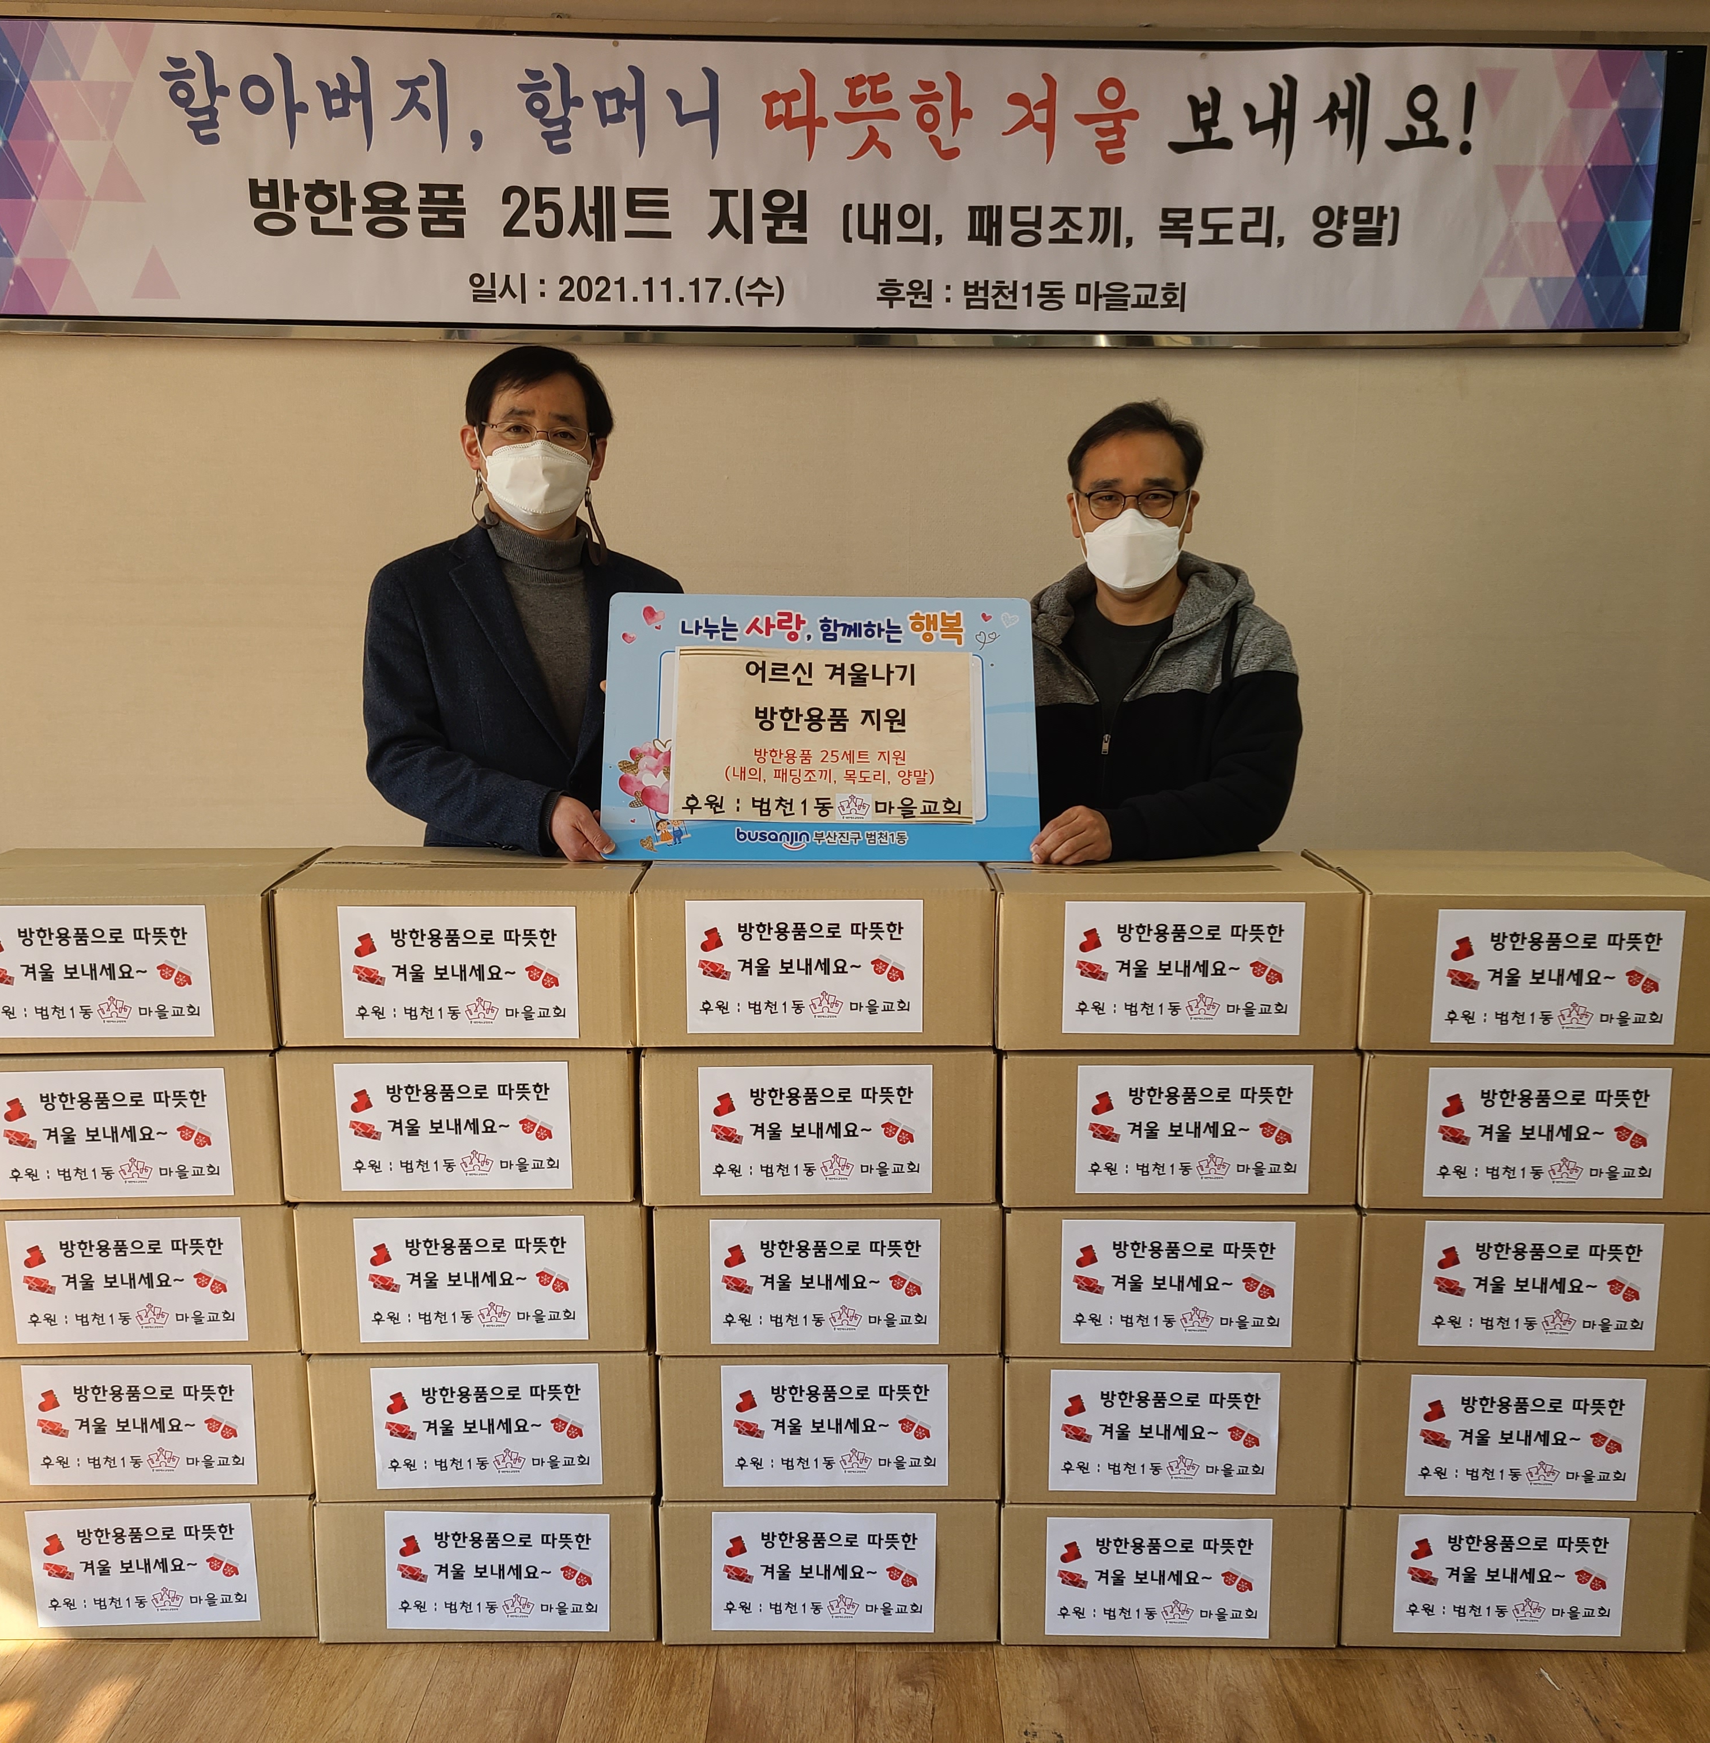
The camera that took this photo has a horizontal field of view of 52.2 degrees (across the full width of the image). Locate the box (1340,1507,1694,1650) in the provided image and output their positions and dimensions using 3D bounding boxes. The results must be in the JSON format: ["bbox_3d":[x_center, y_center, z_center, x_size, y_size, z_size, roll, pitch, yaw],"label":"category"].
[{"bbox_3d":[0.871,0.896,2.454,0.446,0.201,0.345,0,11,2],"label":"box"}]

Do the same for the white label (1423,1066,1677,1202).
[{"bbox_3d":[0.868,0.330,2.187,0.299,0.170,0.005,0,11,2],"label":"white label"}]

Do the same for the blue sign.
[{"bbox_3d":[-0.045,-0.201,2.439,0.600,0.390,0.015,0,-14,-3],"label":"blue sign"}]

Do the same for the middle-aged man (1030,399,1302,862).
[{"bbox_3d":[0.419,0.121,2.694,0.510,1.660,0.400,2,11,9],"label":"middle-aged man"}]

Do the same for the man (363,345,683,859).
[{"bbox_3d":[-0.457,0.100,2.632,0.530,1.710,0.400,-4,11,-18],"label":"man"}]

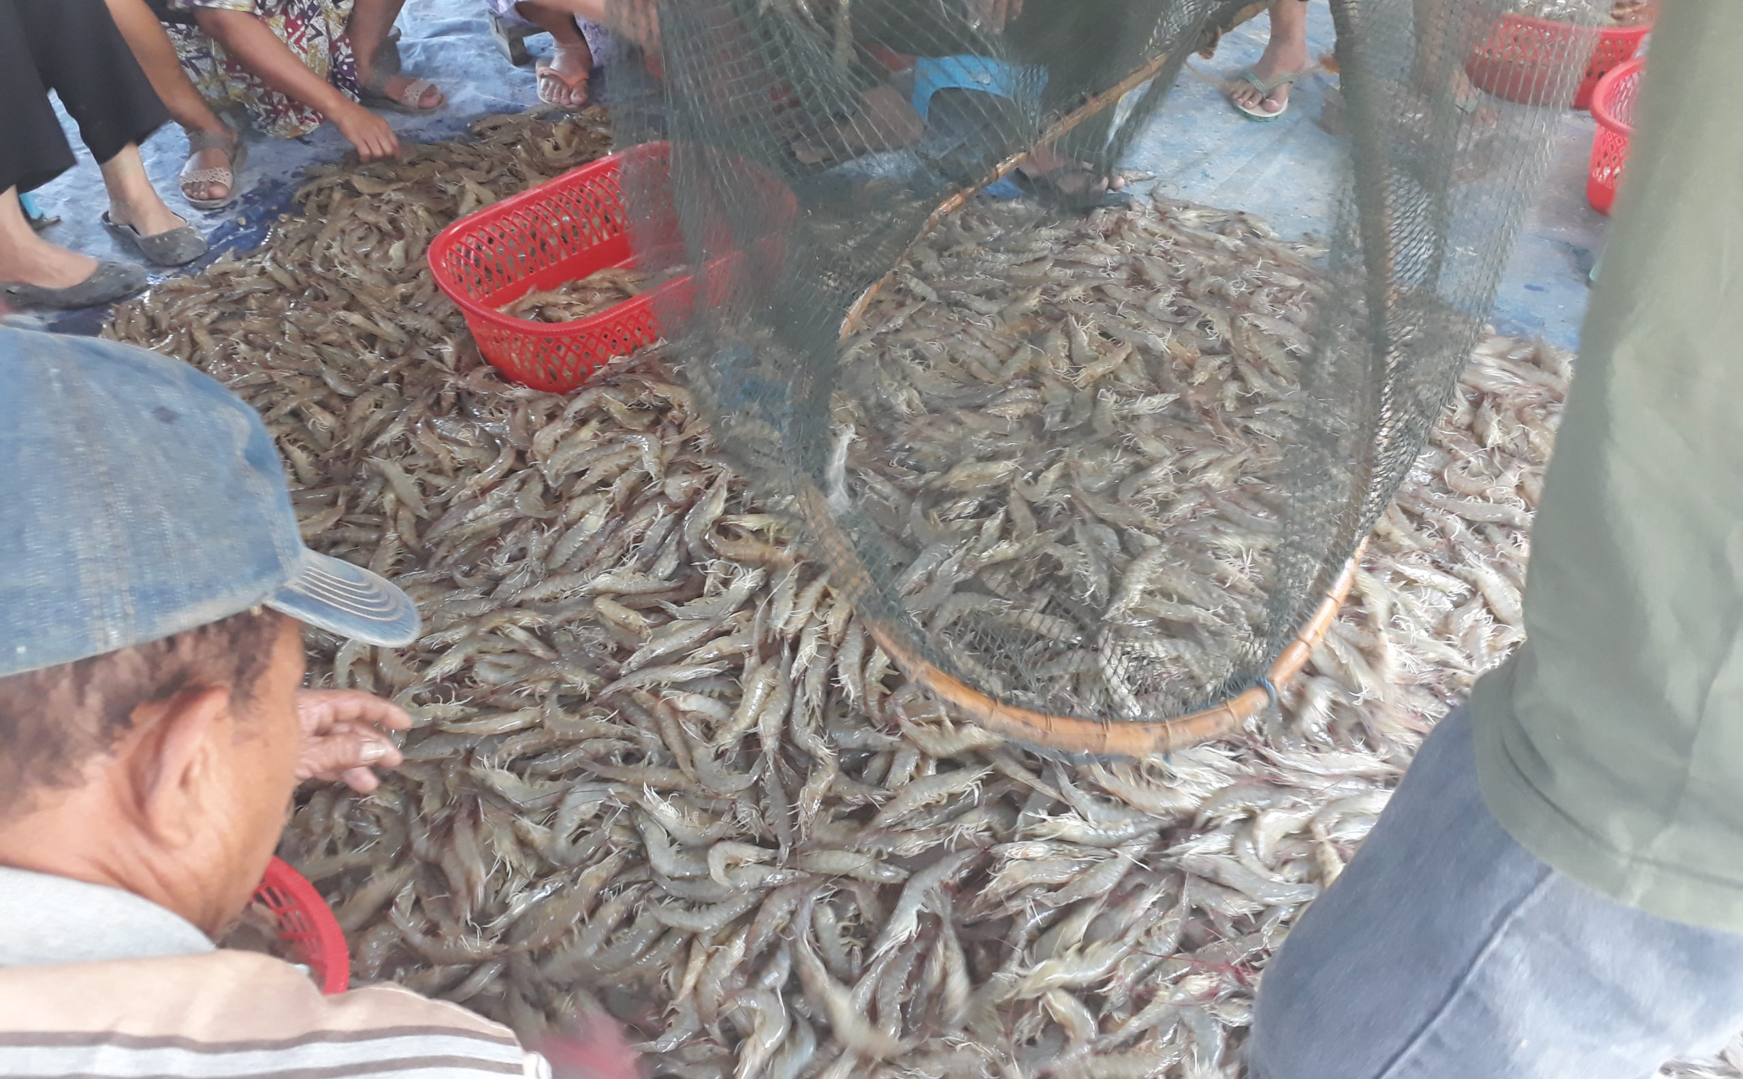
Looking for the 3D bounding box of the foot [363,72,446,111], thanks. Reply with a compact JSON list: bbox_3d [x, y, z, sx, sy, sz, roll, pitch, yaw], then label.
[{"bbox_3d":[-0.925,-0.894,2.622,0.235,0.100,0.093,15,46,15],"label":"foot"}]

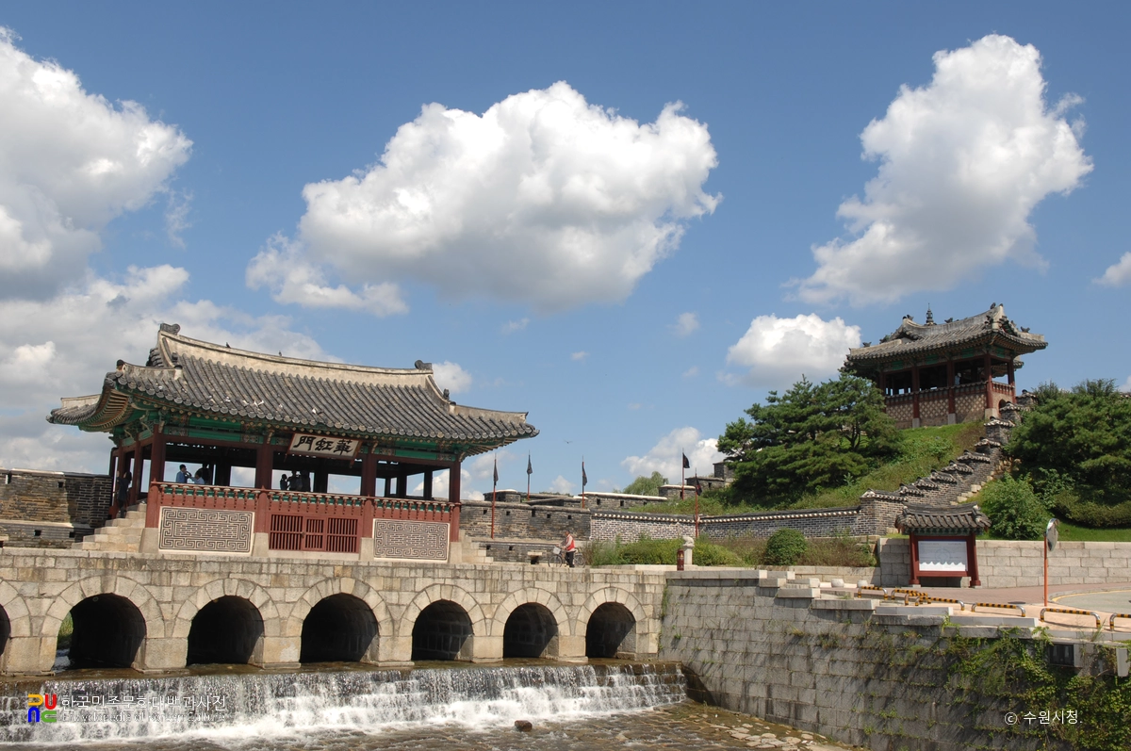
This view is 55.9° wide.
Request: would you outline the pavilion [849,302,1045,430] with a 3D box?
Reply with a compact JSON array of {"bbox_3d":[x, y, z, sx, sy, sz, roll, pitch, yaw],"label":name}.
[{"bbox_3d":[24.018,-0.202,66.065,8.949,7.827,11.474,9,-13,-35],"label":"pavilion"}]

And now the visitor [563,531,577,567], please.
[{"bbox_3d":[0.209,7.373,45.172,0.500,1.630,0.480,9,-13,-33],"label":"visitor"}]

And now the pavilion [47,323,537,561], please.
[{"bbox_3d":[-10.117,2.733,39.610,15.251,7.979,10.201,9,-13,-33],"label":"pavilion"}]

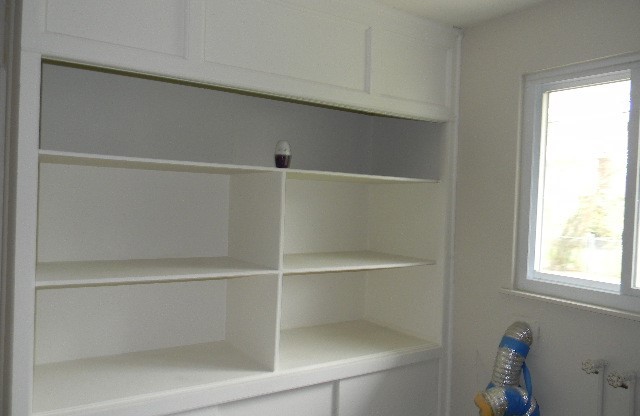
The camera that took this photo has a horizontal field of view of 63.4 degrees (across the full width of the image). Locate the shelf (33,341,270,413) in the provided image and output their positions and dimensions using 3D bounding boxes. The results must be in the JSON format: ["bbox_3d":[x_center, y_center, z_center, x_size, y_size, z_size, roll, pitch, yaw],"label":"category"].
[{"bbox_3d":[-0.637,0.613,1.932,0.811,0.027,0.514,1,1,-33],"label":"shelf"}]

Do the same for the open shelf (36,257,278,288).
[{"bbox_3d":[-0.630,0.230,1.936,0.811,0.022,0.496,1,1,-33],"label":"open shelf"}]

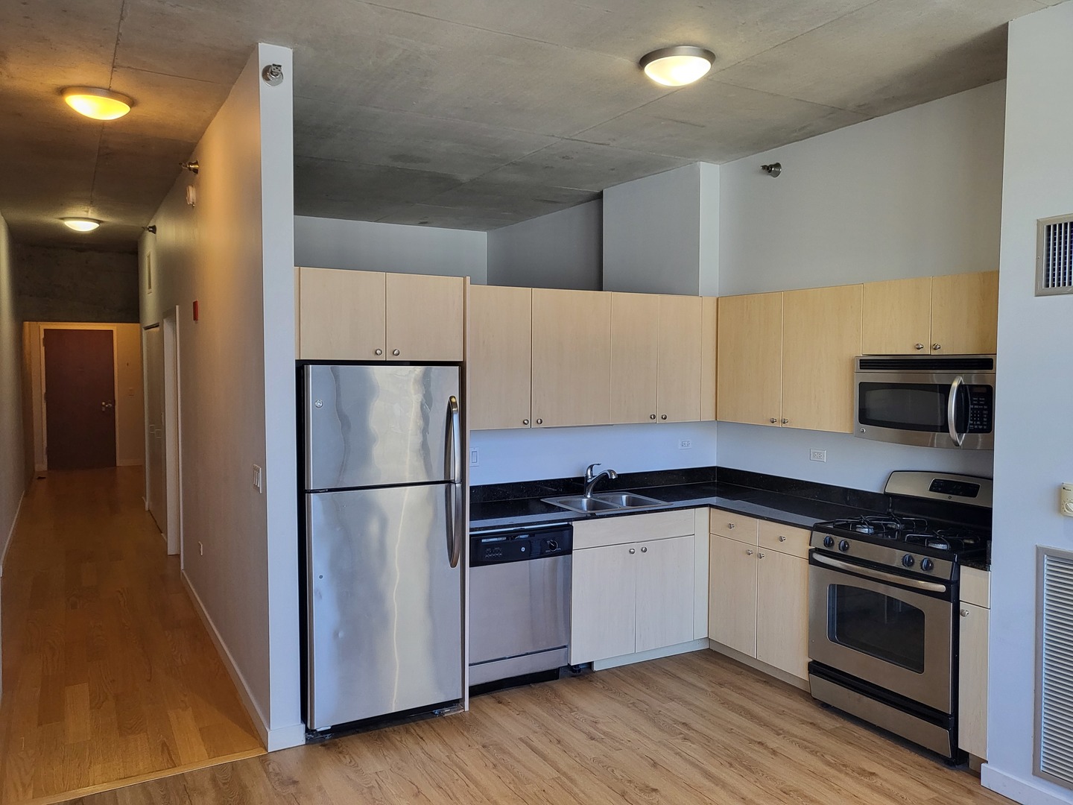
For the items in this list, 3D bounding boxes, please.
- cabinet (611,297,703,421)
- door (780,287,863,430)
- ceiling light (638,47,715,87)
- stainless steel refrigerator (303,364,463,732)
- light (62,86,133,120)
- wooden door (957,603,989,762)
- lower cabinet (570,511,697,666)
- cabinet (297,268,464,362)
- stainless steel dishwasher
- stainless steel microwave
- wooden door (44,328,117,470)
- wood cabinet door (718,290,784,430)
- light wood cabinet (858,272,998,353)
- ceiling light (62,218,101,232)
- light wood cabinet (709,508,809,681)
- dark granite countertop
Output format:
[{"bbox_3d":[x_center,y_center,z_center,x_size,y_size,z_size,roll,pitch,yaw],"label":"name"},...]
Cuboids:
[{"bbox_3d":[0.649,-0.267,4.999,0.684,0.771,0.335,-1,3,-30],"label":"cabinet"},{"bbox_3d":[1.549,-0.233,4.382,0.022,0.768,0.541,-1,3,-29],"label":"door"},{"bbox_3d":[0.625,-1.468,3.580,0.334,0.097,0.334,0,3,0],"label":"ceiling light"},{"bbox_3d":[-0.829,0.667,3.918,0.715,1.703,0.770,-1,3,-30],"label":"stainless steel refrigerator"},{"bbox_3d":[-2.232,-1.503,4.107,0.326,0.098,0.326,-1,3,-30],"label":"light"},{"bbox_3d":[1.812,1.145,3.330,0.020,0.625,0.129,-1,3,-29],"label":"wooden door"},{"bbox_3d":[0.405,1.001,4.769,0.831,0.776,0.628,-1,3,-29],"label":"lower cabinet"},{"bbox_3d":[-0.841,-0.404,3.940,0.784,0.398,0.610,-1,3,-30],"label":"cabinet"},{"bbox_3d":[-0.222,1.060,4.379,0.605,0.855,0.610,-1,3,-30],"label":"stainless steel dishwasher"},{"bbox_3d":[1.954,-0.016,3.858,0.390,0.415,0.757,-1,3,-29],"label":"stainless steel microwave"},{"bbox_3d":[-6.936,-0.055,12.270,0.915,2.130,0.050,-1,3,-30],"label":"wooden door"},{"bbox_3d":[1.286,-0.256,4.858,0.022,0.768,0.540,-1,3,-29],"label":"wood cabinet door"},{"bbox_3d":[1.987,-0.410,3.860,0.315,0.362,0.761,-1,3,-29],"label":"light wood cabinet"},{"bbox_3d":[-4.366,-1.693,7.735,0.340,0.100,0.340,-1,3,-30],"label":"ceiling light"},{"bbox_3d":[1.475,1.014,4.545,0.606,0.776,0.797,-1,3,-29],"label":"light wood cabinet"},{"bbox_3d":[0.848,0.580,4.024,2.190,0.135,2.325,-1,3,-29],"label":"dark granite countertop"}]

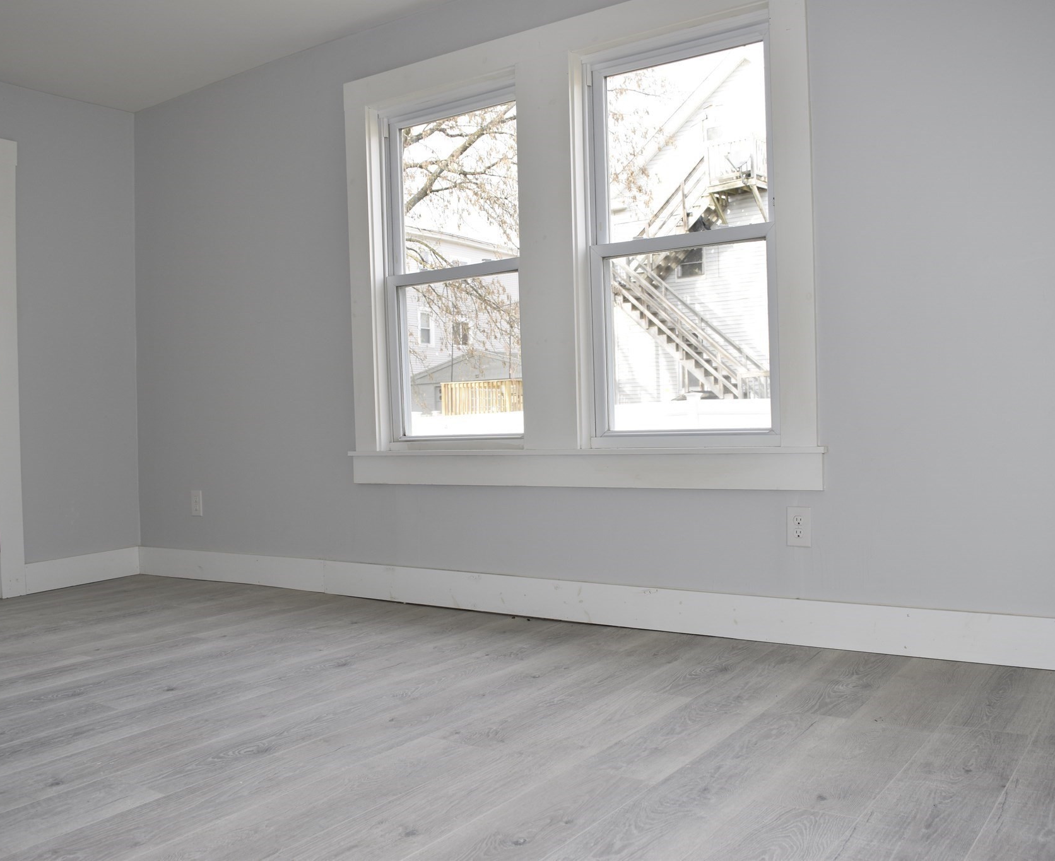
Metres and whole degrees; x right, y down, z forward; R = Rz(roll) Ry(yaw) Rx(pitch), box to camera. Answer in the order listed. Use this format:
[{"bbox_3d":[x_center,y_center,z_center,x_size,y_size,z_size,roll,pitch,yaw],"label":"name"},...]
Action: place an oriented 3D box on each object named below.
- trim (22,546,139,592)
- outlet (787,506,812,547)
[{"bbox_3d":[-2.119,0.662,4.636,0.019,0.140,0.578,-1,1,34],"label":"trim"},{"bbox_3d":[0.839,0.298,2.995,0.077,0.122,0.008,-1,1,34],"label":"outlet"}]

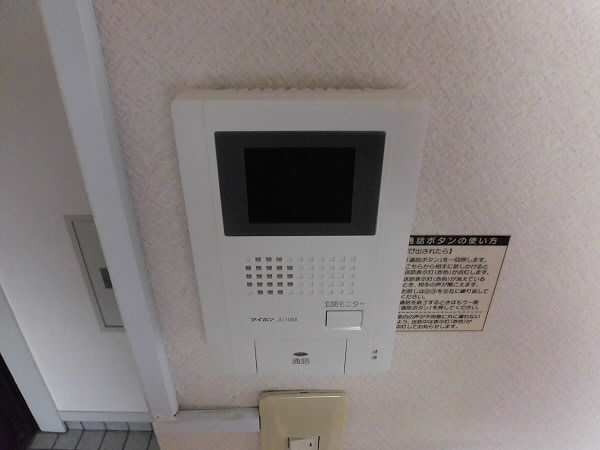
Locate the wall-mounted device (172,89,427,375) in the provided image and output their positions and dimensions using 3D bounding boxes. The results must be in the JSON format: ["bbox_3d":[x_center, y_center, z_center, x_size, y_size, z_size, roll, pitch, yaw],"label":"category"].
[{"bbox_3d":[0.000,0.014,0.240,0.113,0.174,0.028,0,29,0],"label":"wall-mounted device"}]

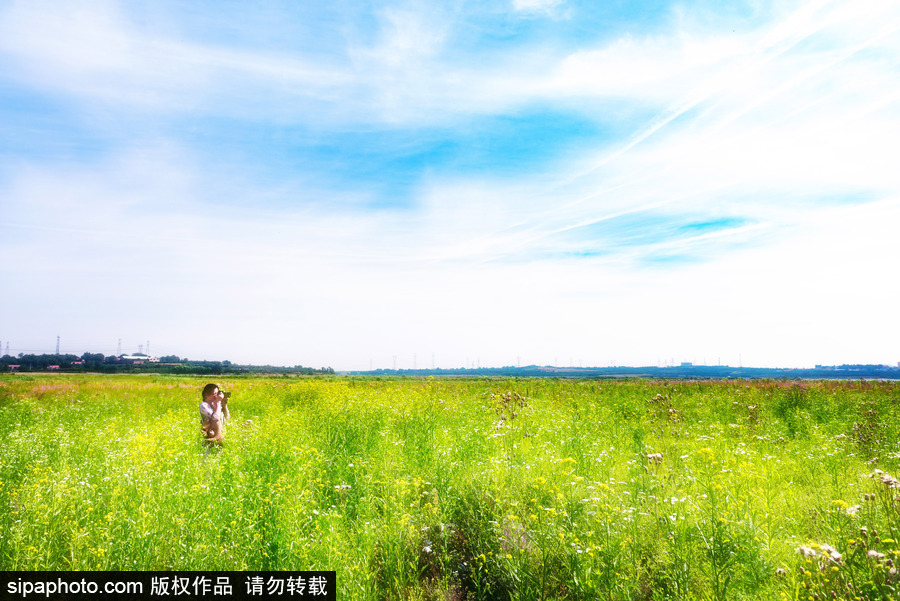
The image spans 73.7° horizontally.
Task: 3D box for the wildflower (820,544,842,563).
[{"bbox_3d":[1.493,0.990,2.350,0.072,0.062,0.064,-5,-8,31],"label":"wildflower"}]

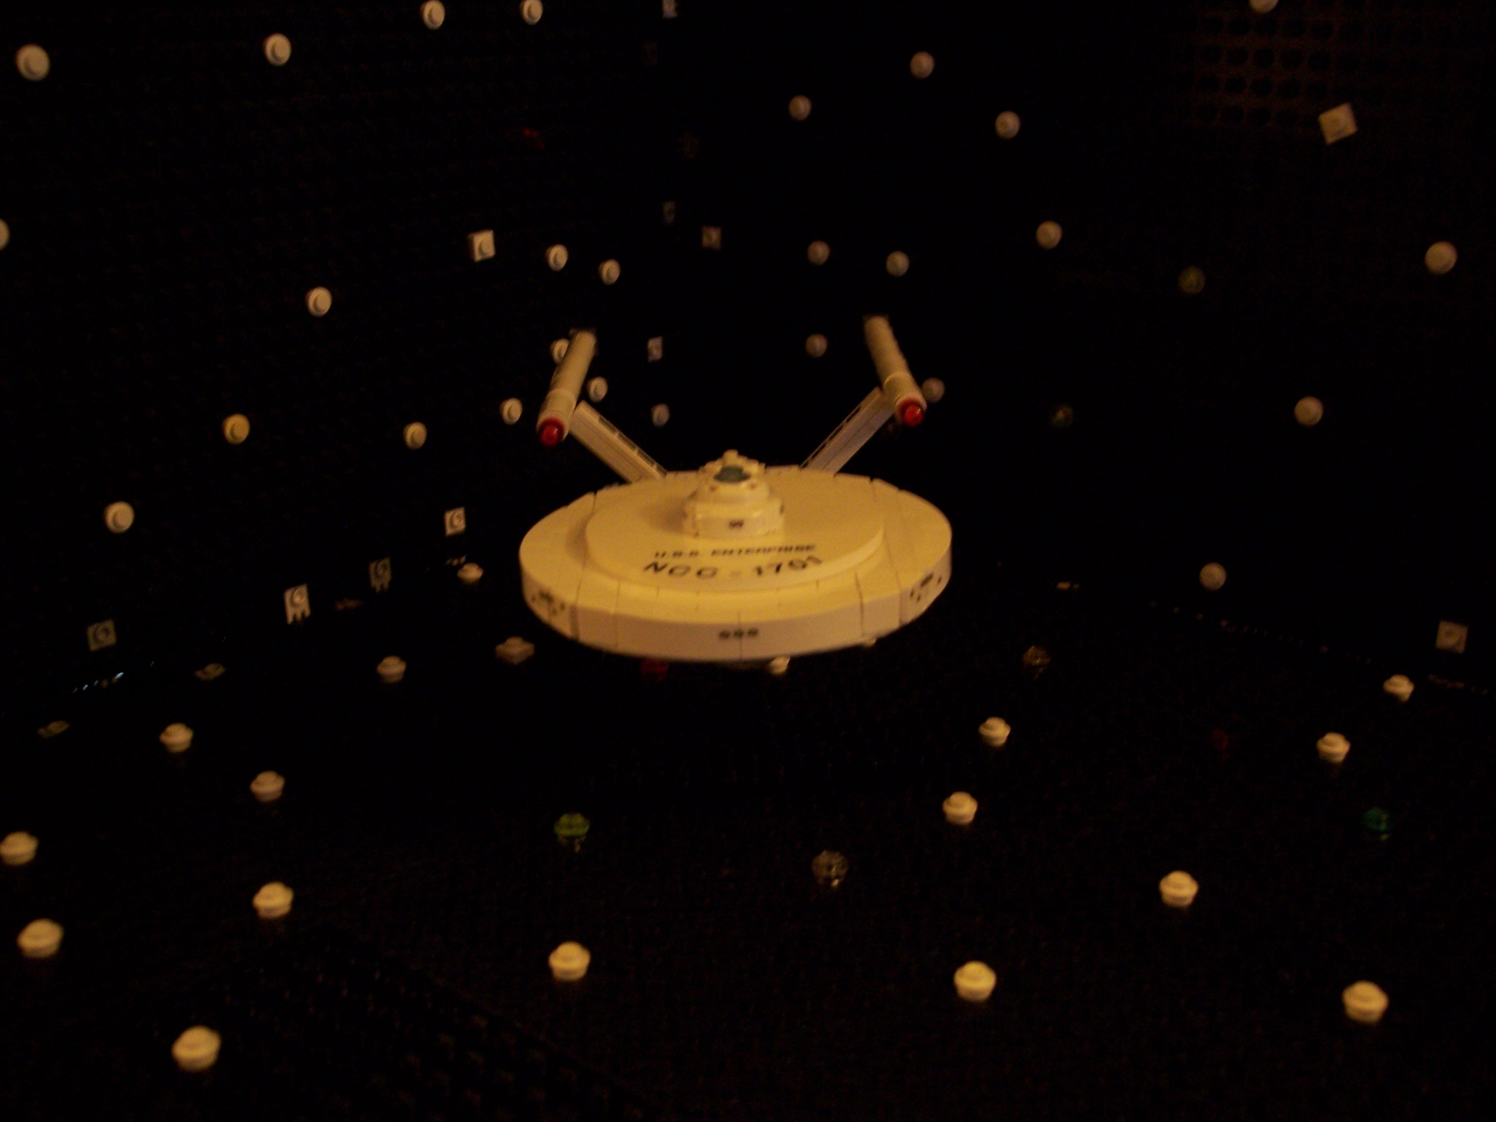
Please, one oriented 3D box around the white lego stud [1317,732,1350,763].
[{"bbox_3d":[0.148,0.047,0.425,0.008,0.005,0.008,0,20,0],"label":"white lego stud"}]

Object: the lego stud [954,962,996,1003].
[{"bbox_3d":[0.045,0.082,0.331,0.008,0.005,0.008,0,20,0],"label":"lego stud"}]

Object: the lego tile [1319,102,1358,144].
[{"bbox_3d":[0.160,-0.119,0.458,0.008,0.008,0.005,-21,1,44],"label":"lego tile"}]

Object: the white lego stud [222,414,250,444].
[{"bbox_3d":[-0.145,-0.037,0.478,0.005,0.008,0.008,16,25,37],"label":"white lego stud"}]

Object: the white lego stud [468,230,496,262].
[{"bbox_3d":[-0.083,-0.100,0.534,0.005,0.008,0.008,16,25,37],"label":"white lego stud"}]

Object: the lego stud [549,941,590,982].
[{"bbox_3d":[-0.036,0.080,0.337,0.008,0.005,0.008,0,20,0],"label":"lego stud"}]

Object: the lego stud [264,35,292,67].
[{"bbox_3d":[-0.130,-0.142,0.466,0.005,0.008,0.008,17,26,37],"label":"lego stud"}]

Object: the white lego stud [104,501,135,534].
[{"bbox_3d":[-0.172,-0.012,0.462,0.005,0.008,0.008,17,26,37],"label":"white lego stud"}]

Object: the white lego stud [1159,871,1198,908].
[{"bbox_3d":[0.092,0.070,0.361,0.008,0.005,0.008,0,20,0],"label":"white lego stud"}]

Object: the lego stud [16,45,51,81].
[{"bbox_3d":[-0.172,-0.120,0.407,0.005,0.008,0.008,16,25,37],"label":"lego stud"}]

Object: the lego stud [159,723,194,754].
[{"bbox_3d":[-0.147,0.045,0.433,0.008,0.005,0.008,0,20,0],"label":"lego stud"}]

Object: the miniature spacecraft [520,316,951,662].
[{"bbox_3d":[-0.003,-0.017,0.419,0.096,0.057,0.205,-3,22,0],"label":"miniature spacecraft"}]

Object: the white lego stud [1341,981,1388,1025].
[{"bbox_3d":[0.119,0.085,0.324,0.008,0.005,0.008,0,20,0],"label":"white lego stud"}]

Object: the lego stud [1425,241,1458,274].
[{"bbox_3d":[0.185,-0.081,0.450,0.008,0.008,0.005,17,26,37],"label":"lego stud"}]

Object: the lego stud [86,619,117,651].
[{"bbox_3d":[-0.176,0.020,0.459,0.005,0.008,0.008,16,25,37],"label":"lego stud"}]

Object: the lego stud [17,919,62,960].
[{"bbox_3d":[-0.143,0.076,0.341,0.008,0.005,0.008,0,20,0],"label":"lego stud"}]

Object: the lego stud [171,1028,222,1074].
[{"bbox_3d":[-0.100,0.089,0.307,0.008,0.005,0.008,0,20,0],"label":"lego stud"}]

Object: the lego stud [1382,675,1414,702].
[{"bbox_3d":[0.178,0.035,0.460,0.008,0.005,0.008,16,25,37],"label":"lego stud"}]

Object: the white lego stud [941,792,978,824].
[{"bbox_3d":[0.050,0.058,0.398,0.008,0.005,0.008,0,20,0],"label":"white lego stud"}]

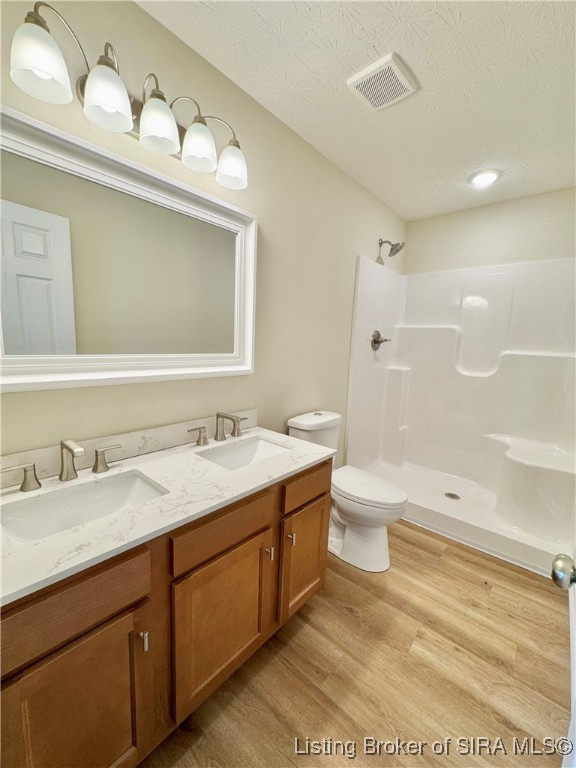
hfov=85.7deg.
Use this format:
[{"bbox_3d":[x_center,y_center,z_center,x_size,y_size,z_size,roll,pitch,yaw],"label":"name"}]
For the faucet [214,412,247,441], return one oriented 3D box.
[{"bbox_3d":[-0.286,0.210,1.482,0.155,0.137,0.054,9,10,41],"label":"faucet"}]

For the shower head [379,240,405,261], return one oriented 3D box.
[{"bbox_3d":[0.850,-1.117,2.521,0.211,0.156,0.131,9,11,41],"label":"shower head"}]

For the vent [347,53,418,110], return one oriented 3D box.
[{"bbox_3d":[0.421,-1.328,1.387,0.224,0.027,0.222,9,10,41],"label":"vent"}]

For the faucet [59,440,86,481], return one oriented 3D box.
[{"bbox_3d":[-0.705,0.259,1.015,0.157,0.139,0.047,9,10,41],"label":"faucet"}]

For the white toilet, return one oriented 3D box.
[{"bbox_3d":[0.372,0.653,1.912,0.700,0.800,0.450,9,10,41],"label":"white toilet"}]

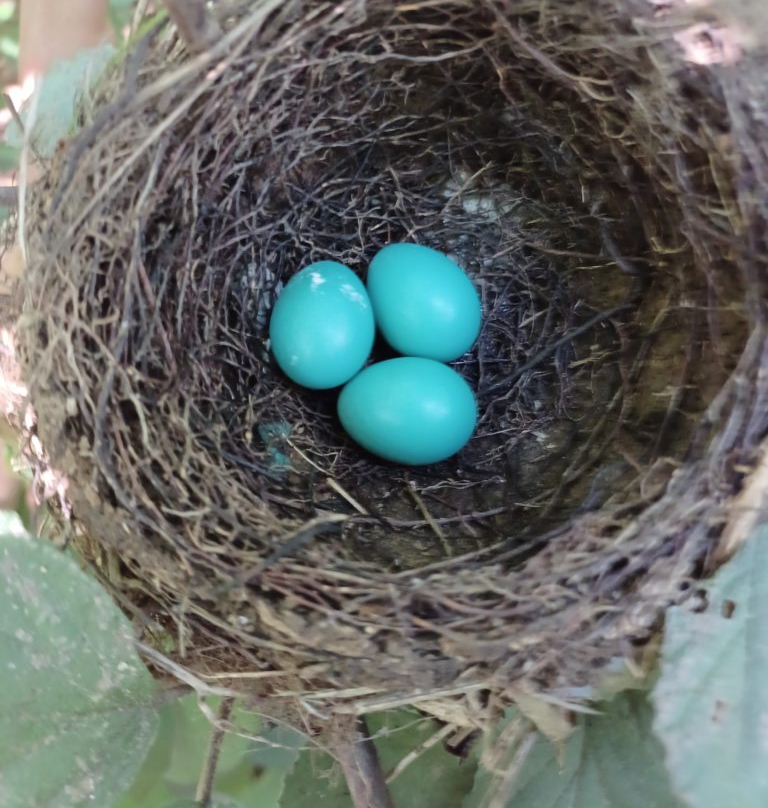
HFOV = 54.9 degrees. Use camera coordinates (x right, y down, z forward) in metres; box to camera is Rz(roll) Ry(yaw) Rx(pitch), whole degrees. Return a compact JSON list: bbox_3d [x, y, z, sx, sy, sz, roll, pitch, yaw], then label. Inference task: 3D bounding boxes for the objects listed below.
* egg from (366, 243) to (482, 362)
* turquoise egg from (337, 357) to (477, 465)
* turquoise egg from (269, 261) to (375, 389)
[{"bbox_3d":[0.007,-0.019,0.137,0.019,0.019,0.025,-37,78,-12],"label":"egg"},{"bbox_3d":[0.004,0.001,0.131,0.025,0.019,0.019,8,72,2],"label":"turquoise egg"},{"bbox_3d":[-0.011,-0.014,0.134,0.019,0.019,0.025,-2,69,-1],"label":"turquoise egg"}]

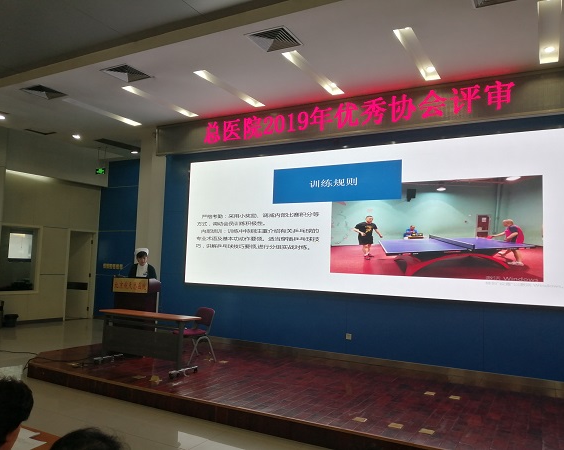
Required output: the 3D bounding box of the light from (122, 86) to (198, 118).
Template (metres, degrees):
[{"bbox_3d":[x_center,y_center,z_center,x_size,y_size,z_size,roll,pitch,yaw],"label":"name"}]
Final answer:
[{"bbox_3d":[-2.009,-2.099,7.649,0.200,0.080,1.650,0,-4,28],"label":"light"}]

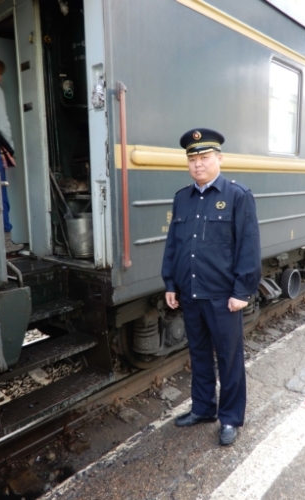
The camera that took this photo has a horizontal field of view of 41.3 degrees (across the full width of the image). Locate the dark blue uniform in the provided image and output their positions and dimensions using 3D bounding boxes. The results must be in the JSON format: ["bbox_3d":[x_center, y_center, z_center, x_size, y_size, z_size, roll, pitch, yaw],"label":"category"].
[{"bbox_3d":[0.340,0.333,2.336,0.590,1.490,0.350,6,12,36],"label":"dark blue uniform"}]

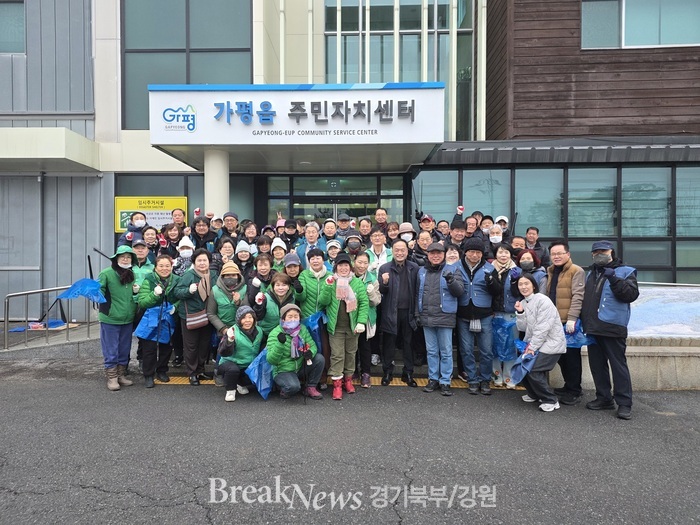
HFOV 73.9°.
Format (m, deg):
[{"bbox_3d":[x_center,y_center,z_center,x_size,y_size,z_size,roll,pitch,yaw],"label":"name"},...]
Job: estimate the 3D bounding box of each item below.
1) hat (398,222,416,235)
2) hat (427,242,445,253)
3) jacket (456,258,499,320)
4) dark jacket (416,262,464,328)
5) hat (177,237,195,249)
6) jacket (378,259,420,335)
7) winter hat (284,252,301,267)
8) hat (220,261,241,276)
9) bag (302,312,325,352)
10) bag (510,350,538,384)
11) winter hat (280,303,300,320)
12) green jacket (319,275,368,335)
[{"bbox_3d":[0.816,-0.468,6.600,0.265,0.190,0.280,0,1,3],"label":"hat"},{"bbox_3d":[0.976,-0.166,5.250,0.200,0.130,0.260,0,1,3],"label":"hat"},{"bbox_3d":[1.420,0.303,5.220,0.510,0.690,0.360,0,1,12],"label":"jacket"},{"bbox_3d":[1.016,0.370,5.220,0.520,0.720,0.380,0,1,13],"label":"dark jacket"},{"bbox_3d":[-2.200,-0.250,6.220,0.240,0.190,0.260,0,1,-14],"label":"hat"},{"bbox_3d":[0.580,0.398,5.450,0.490,0.890,0.380,0,1,10],"label":"jacket"},{"bbox_3d":[-0.680,-0.030,5.550,0.195,0.150,0.250,0,1,-6],"label":"winter hat"},{"bbox_3d":[-1.356,0.071,5.300,0.210,0.155,0.250,0,1,-12],"label":"hat"},{"bbox_3d":[-0.406,0.779,5.250,0.280,0.470,0.220,0,1,0],"label":"bag"},{"bbox_3d":[1.768,1.046,4.700,0.270,0.360,0.180,0,1,30],"label":"bag"},{"bbox_3d":[-0.633,0.522,4.950,0.210,0.190,0.230,0,1,-5],"label":"winter hat"},{"bbox_3d":[-0.070,0.452,5.000,0.540,0.650,0.400,0,1,5],"label":"green jacket"}]

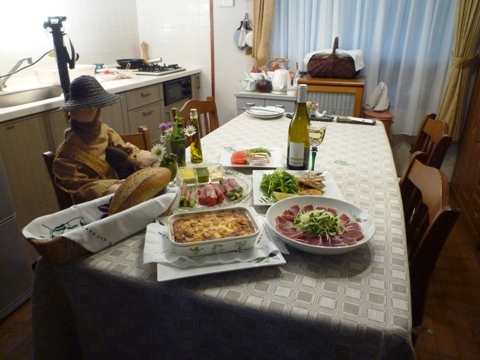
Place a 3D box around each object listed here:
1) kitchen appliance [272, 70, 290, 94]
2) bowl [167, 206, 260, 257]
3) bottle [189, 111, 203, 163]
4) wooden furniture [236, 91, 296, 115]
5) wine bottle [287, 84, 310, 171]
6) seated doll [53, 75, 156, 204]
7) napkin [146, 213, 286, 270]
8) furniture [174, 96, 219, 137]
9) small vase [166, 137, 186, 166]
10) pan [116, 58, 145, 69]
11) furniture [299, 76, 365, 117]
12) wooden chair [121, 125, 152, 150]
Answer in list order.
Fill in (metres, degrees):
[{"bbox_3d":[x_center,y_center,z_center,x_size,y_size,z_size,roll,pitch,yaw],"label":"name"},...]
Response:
[{"bbox_3d":[0.345,-0.805,2.835,0.140,0.194,0.195,-1,24,-1],"label":"kitchen appliance"},{"bbox_3d":[-0.060,0.123,0.806,0.200,0.053,0.130,-5,25,-13],"label":"bowl"},{"bbox_3d":[-0.172,-0.170,1.323,0.049,0.205,0.049,9,25,18],"label":"bottle"},{"bbox_3d":[0.275,-0.424,3.043,0.507,0.670,0.400,8,25,19],"label":"wooden furniture"},{"bbox_3d":[0.223,-0.191,1.259,0.082,0.300,0.082,9,25,18],"label":"wine bottle"},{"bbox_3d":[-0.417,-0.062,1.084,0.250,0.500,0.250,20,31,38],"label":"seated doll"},{"bbox_3d":[-0.067,0.136,0.830,0.315,0.045,0.205,-5,25,-13],"label":"napkin"},{"bbox_3d":[-0.055,-0.021,1.982,0.490,0.810,0.415,10,26,23],"label":"furniture"},{"bbox_3d":[-0.220,-0.099,1.267,0.062,0.100,0.062,8,25,19],"label":"small vase"},{"bbox_3d":[-0.882,-0.957,2.845,0.260,0.055,0.260,6,25,13],"label":"pan"},{"bbox_3d":[0.671,-0.325,2.636,0.410,0.840,0.330,9,25,18],"label":"furniture"},{"bbox_3d":[-0.290,0.305,1.188,0.480,0.843,0.410,18,29,34],"label":"wooden chair"}]

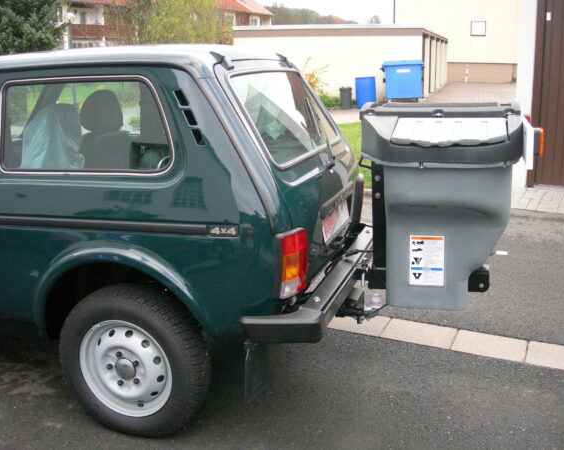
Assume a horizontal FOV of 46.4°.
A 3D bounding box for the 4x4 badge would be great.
[{"bbox_3d":[-0.215,0.027,2.434,0.125,0.047,0.010,3,15,18],"label":"4x4 badge"}]

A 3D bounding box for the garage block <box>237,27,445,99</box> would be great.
[{"bbox_3d":[3.820,-7.706,31.203,7.000,2.550,15.200,2,15,16],"label":"garage block"}]

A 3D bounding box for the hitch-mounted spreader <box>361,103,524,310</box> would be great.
[{"bbox_3d":[0.725,-0.091,2.952,0.630,0.860,0.740,3,15,18],"label":"hitch-mounted spreader"}]

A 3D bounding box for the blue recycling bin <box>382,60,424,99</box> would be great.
[{"bbox_3d":[4.042,-4.729,21.529,1.360,1.360,1.050,2,15,16],"label":"blue recycling bin"}]

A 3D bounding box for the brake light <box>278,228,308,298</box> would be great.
[{"bbox_3d":[0.048,0.146,2.491,0.085,0.245,0.175,3,15,18],"label":"brake light"}]

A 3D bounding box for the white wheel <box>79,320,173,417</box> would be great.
[{"bbox_3d":[-0.641,0.594,2.827,0.440,0.440,0.130,3,15,18],"label":"white wheel"}]

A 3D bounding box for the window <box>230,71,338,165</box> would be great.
[{"bbox_3d":[0.060,-0.531,3.060,0.050,0.420,1.050,-33,2,23],"label":"window"}]

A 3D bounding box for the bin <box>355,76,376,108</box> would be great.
[{"bbox_3d":[2.468,-3.893,19.400,0.600,0.950,0.600,2,15,16],"label":"bin"}]

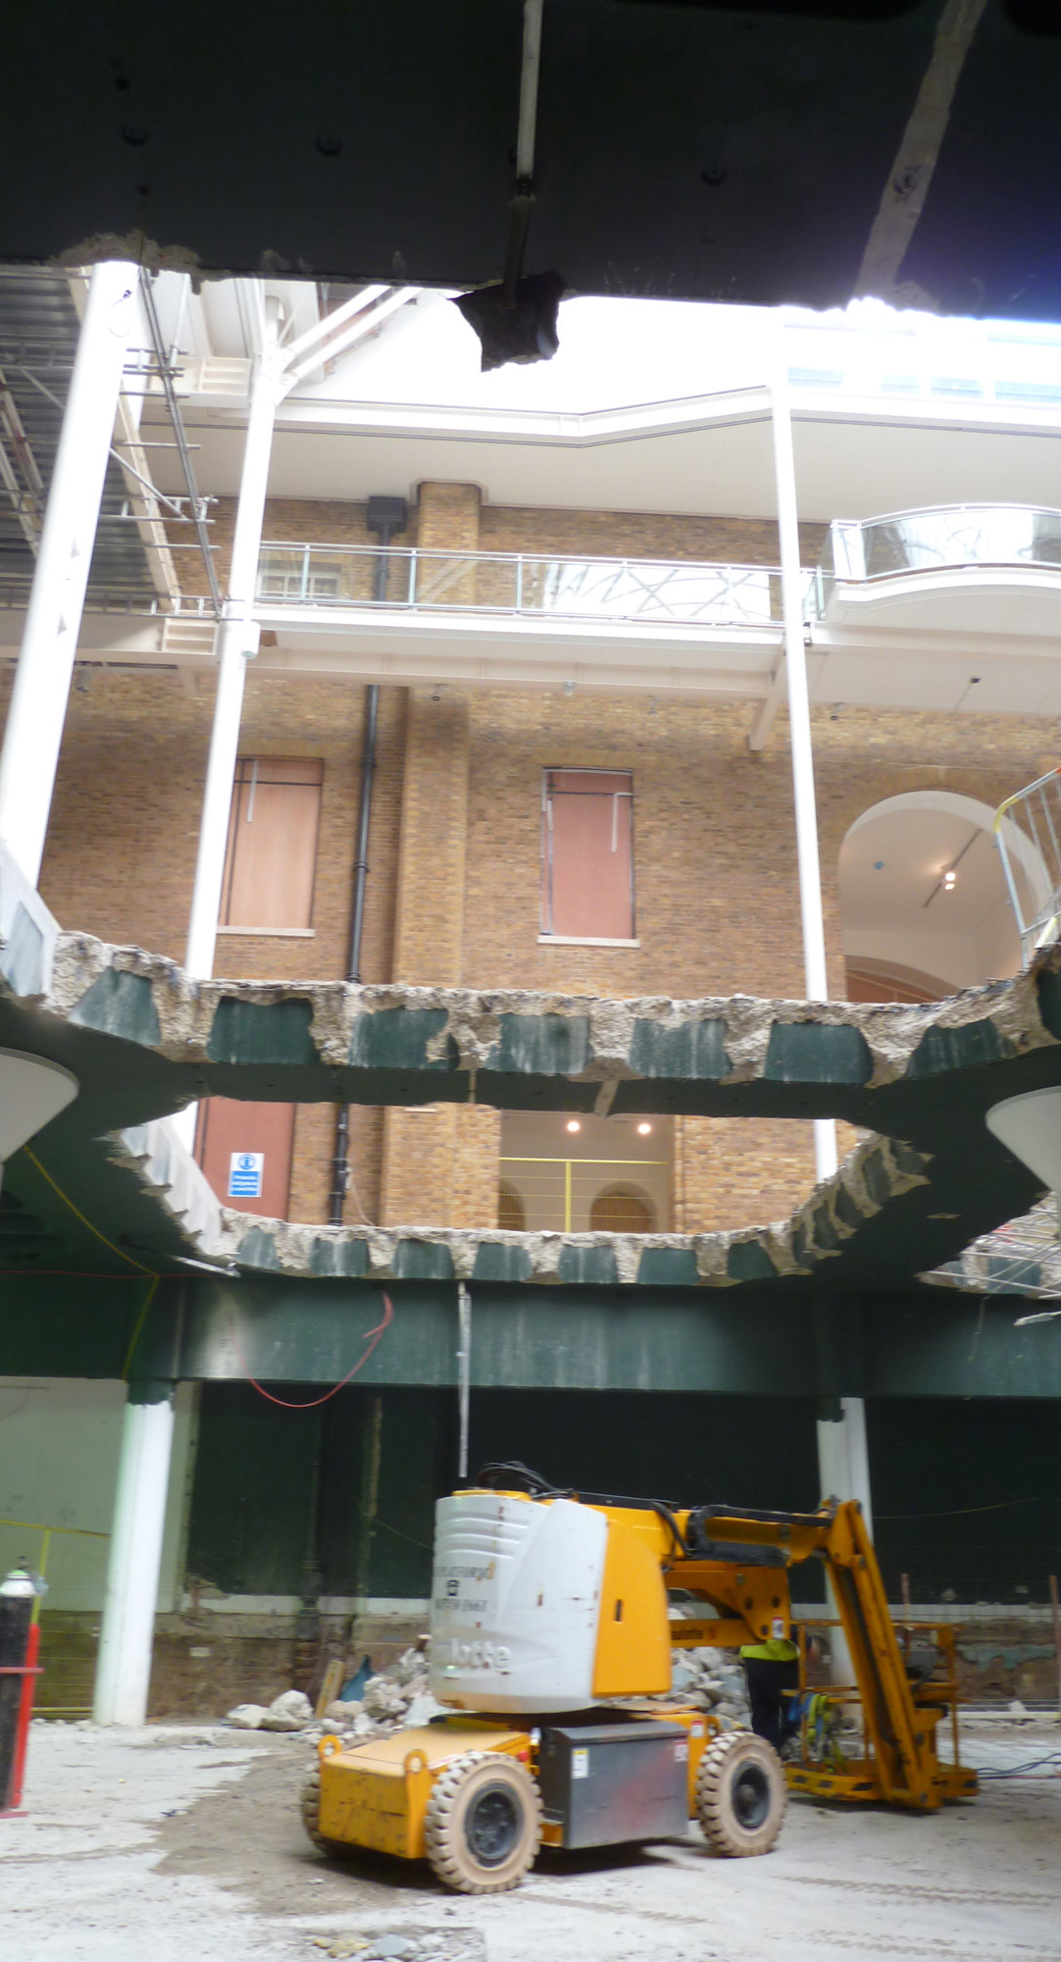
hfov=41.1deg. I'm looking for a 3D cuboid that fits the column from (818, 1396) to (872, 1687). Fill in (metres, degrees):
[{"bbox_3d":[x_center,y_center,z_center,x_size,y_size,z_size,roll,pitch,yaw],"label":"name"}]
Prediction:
[{"bbox_3d":[3.431,6.134,15.081,0.500,3.285,0.500,2,-22,-2],"label":"column"}]

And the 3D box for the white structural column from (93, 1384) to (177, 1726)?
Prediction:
[{"bbox_3d":[-4.104,5.884,14.747,0.500,3.215,0.500,2,-22,-2],"label":"white structural column"}]

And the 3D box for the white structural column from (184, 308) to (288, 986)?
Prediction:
[{"bbox_3d":[-3.946,-4.518,19.017,0.340,11.466,0.340,2,-22,-2],"label":"white structural column"}]

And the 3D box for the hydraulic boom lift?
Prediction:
[{"bbox_3d":[0.996,4.478,9.443,5.000,2.100,1.580,17,-26,-34],"label":"hydraulic boom lift"}]

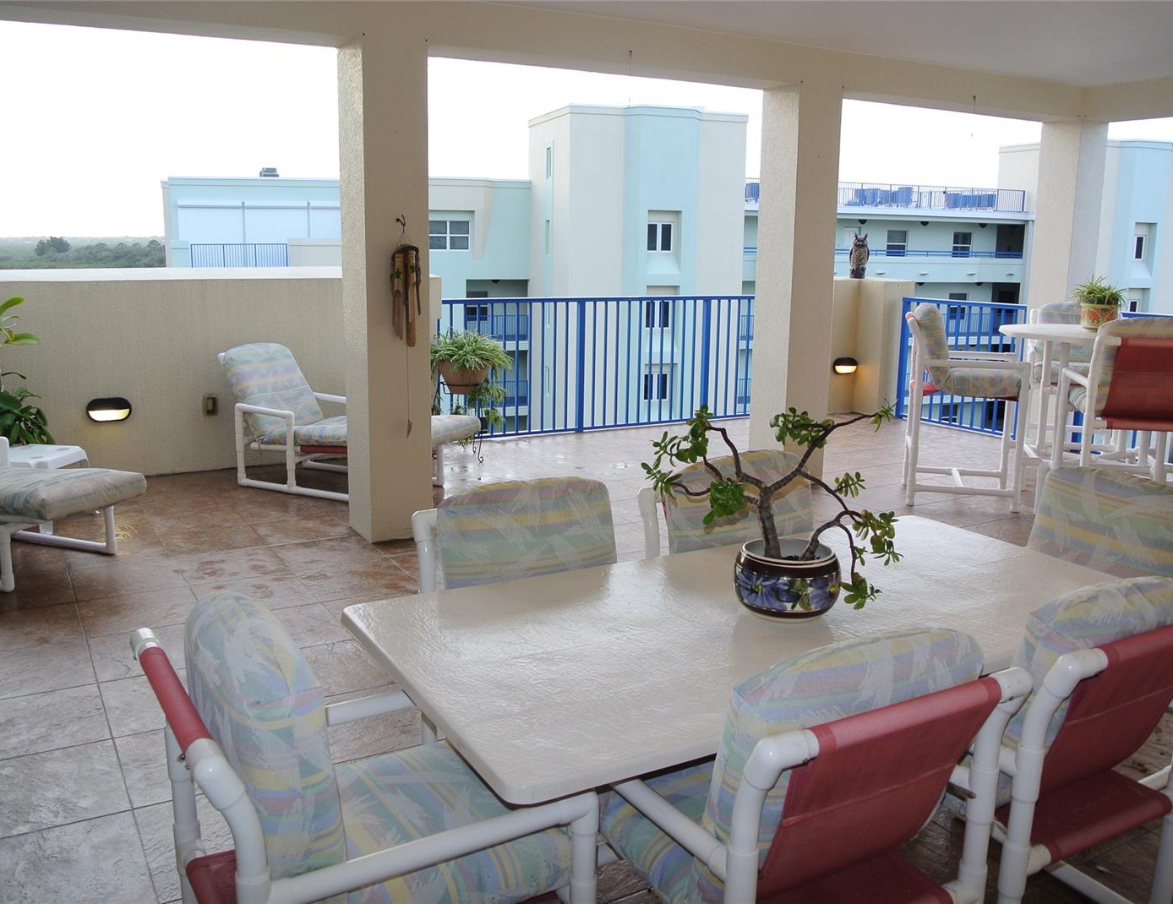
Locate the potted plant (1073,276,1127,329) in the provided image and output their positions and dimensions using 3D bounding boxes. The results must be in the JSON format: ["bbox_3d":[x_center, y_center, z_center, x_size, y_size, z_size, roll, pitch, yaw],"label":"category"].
[{"bbox_3d":[3.179,-0.934,6.251,0.340,0.350,0.340,7,13,26],"label":"potted plant"}]

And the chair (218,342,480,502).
[{"bbox_3d":[-1.483,-0.195,6.225,1.490,0.850,0.630,7,13,26],"label":"chair"}]

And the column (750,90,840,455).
[{"bbox_3d":[1.331,-1.001,6.510,0.340,2.440,0.335,-6,13,-30],"label":"column"}]

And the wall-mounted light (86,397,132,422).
[{"bbox_3d":[-2.991,-0.259,6.361,0.265,0.160,0.100,-6,13,-30],"label":"wall-mounted light"}]

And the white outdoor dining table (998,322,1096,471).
[{"bbox_3d":[3.010,-0.196,6.096,1.080,1.040,1.080,4,12,13],"label":"white outdoor dining table"}]

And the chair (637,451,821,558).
[{"bbox_3d":[0.561,0.502,2.857,0.590,0.880,0.710,-6,13,-32],"label":"chair"}]

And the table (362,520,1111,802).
[{"bbox_3d":[0.433,0.685,2.325,1.770,0.710,0.860,-6,13,-30],"label":"table"}]

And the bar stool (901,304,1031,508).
[{"bbox_3d":[2.261,-0.307,6.208,0.750,1.190,0.600,4,12,13],"label":"bar stool"}]

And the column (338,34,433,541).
[{"bbox_3d":[-1.014,-0.767,5.135,0.335,2.430,0.335,-6,13,-30],"label":"column"}]

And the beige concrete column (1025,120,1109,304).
[{"bbox_3d":[3.648,-1.250,7.848,0.330,2.430,0.330,-6,13,-30],"label":"beige concrete column"}]

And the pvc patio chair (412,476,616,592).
[{"bbox_3d":[-0.064,0.563,2.507,0.590,0.880,0.710,-4,12,-22],"label":"pvc patio chair"}]

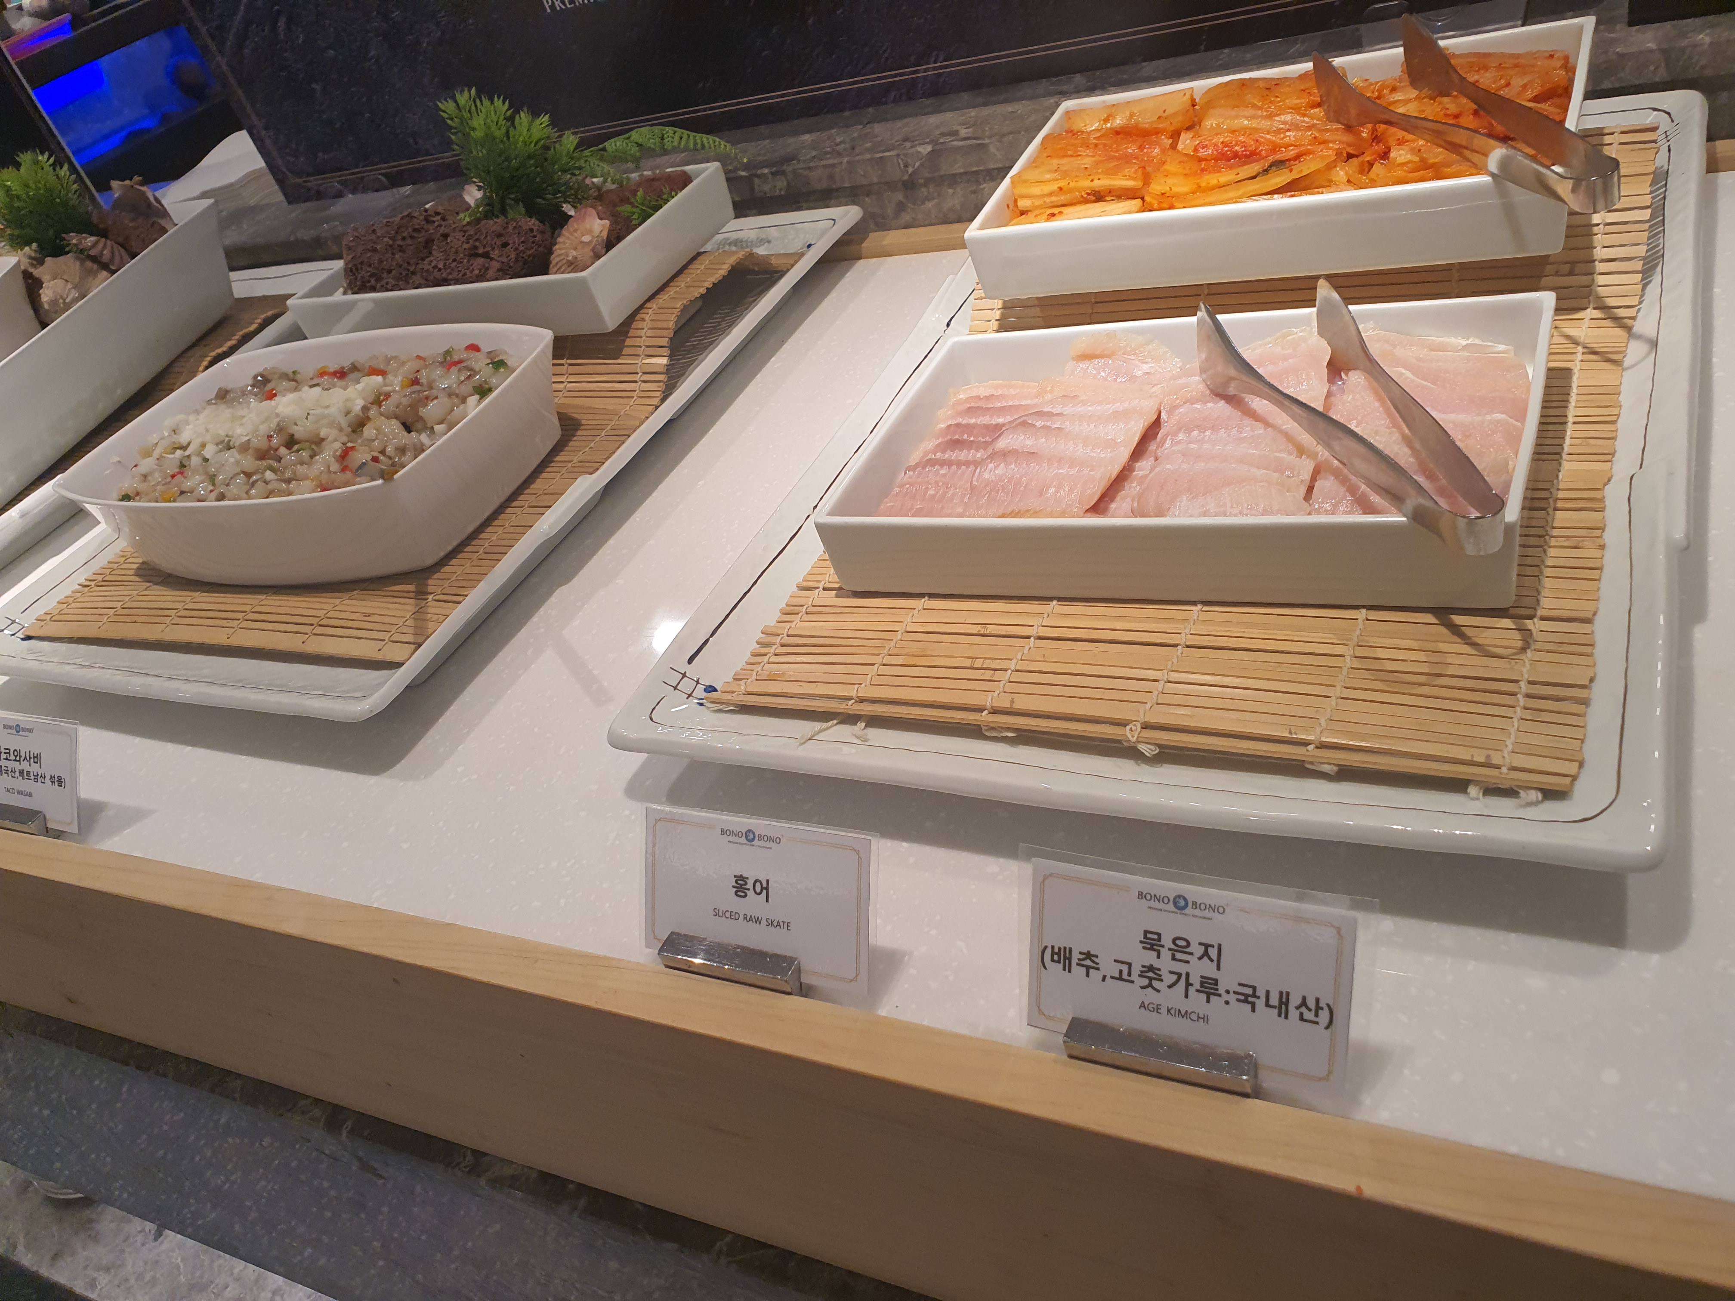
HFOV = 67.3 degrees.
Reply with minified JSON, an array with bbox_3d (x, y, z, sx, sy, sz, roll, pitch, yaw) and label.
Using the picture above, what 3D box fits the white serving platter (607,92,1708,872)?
[{"bbox_3d":[0.167,-0.119,0.604,0.366,0.027,0.532,5,43,30],"label":"white serving platter"}]

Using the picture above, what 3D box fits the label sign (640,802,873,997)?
[{"bbox_3d":[-0.038,0.082,0.432,0.090,0.051,0.002,4,5,29],"label":"label sign"}]

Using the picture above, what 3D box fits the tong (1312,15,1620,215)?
[{"bbox_3d":[0.254,-0.232,0.557,0.052,0.032,0.197,-19,36,3],"label":"tong"}]

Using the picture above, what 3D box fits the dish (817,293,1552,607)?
[{"bbox_3d":[0.129,-0.085,0.540,0.265,0.038,0.156,4,43,29],"label":"dish"}]

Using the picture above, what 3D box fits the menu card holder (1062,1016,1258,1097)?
[{"bbox_3d":[0.083,0.112,0.368,0.053,0.009,0.013,3,43,29],"label":"menu card holder"}]

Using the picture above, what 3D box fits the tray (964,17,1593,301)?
[{"bbox_3d":[0.199,-0.238,0.638,0.265,0.038,0.156,4,46,30],"label":"tray"}]

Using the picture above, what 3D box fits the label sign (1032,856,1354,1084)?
[{"bbox_3d":[0.087,0.089,0.361,0.090,0.051,0.002,4,10,30],"label":"label sign"}]

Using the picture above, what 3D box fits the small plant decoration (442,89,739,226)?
[{"bbox_3d":[-0.179,-0.312,0.813,0.195,0.088,0.085,3,43,29],"label":"small plant decoration"}]

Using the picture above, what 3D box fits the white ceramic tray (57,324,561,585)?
[{"bbox_3d":[-0.326,-0.120,0.783,0.297,0.056,0.188,3,43,29],"label":"white ceramic tray"}]

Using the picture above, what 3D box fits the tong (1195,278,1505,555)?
[{"bbox_3d":[0.182,-0.091,0.482,0.052,0.032,0.192,-18,36,4],"label":"tong"}]

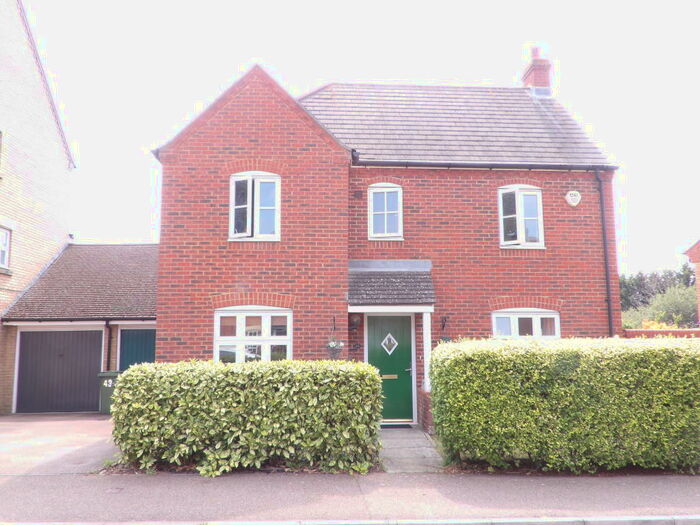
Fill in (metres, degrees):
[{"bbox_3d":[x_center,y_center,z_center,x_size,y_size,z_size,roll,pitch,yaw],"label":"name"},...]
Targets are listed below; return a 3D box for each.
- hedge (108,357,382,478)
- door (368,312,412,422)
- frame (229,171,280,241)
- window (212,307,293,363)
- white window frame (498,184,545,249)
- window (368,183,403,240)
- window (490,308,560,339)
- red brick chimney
[{"bbox_3d":[-1.310,2.012,7.608,3.431,1.317,1.000,0,-7,-3],"label":"hedge"},{"bbox_3d":[0.758,2.001,10.786,0.859,1.972,0.080,0,-7,-3],"label":"door"},{"bbox_3d":[-1.713,-1.004,10.251,0.914,1.288,0.150,0,-7,-3],"label":"frame"},{"bbox_3d":[-1.699,1.406,9.981,1.367,1.270,0.120,0,-7,-3],"label":"window"},{"bbox_3d":[3.391,-0.892,11.254,0.910,1.292,0.150,0,-7,-3],"label":"white window frame"},{"bbox_3d":[0.702,-0.985,11.143,0.697,1.150,0.120,0,-7,-3],"label":"window"},{"bbox_3d":[3.413,1.531,10.982,1.353,1.270,0.120,0,-7,-3],"label":"window"},{"bbox_3d":[4.908,-4.968,14.977,0.460,1.525,0.840,0,-7,-3],"label":"red brick chimney"}]

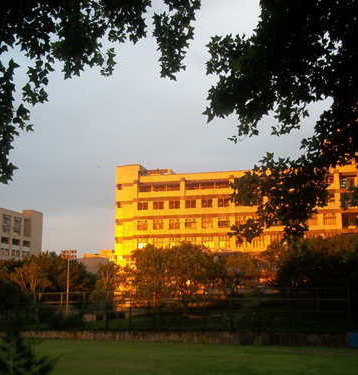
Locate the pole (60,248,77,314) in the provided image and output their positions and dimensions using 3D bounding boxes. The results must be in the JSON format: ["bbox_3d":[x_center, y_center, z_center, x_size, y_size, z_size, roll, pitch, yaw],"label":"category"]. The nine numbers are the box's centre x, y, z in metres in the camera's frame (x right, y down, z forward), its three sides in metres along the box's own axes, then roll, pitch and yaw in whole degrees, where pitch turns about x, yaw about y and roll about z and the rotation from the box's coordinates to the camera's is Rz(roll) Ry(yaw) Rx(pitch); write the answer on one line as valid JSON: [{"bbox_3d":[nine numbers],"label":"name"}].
[{"bbox_3d":[-16.103,14.035,75.962,2.220,9.620,0.750,-1,-12,3],"label":"pole"}]

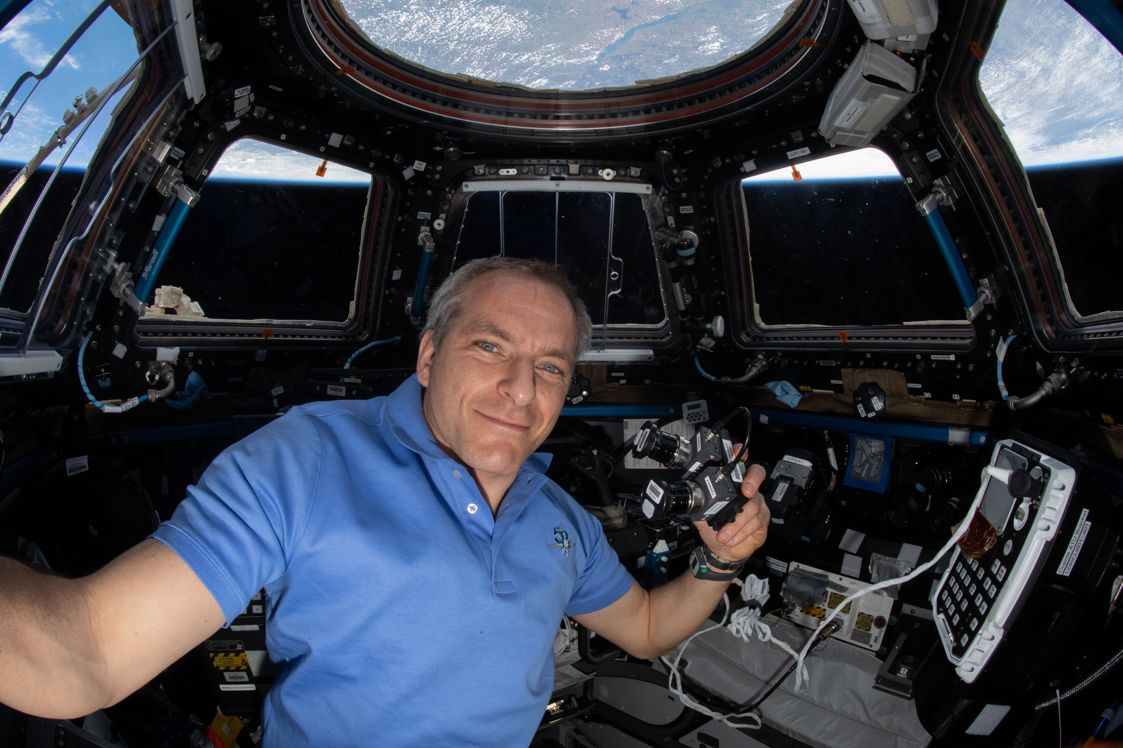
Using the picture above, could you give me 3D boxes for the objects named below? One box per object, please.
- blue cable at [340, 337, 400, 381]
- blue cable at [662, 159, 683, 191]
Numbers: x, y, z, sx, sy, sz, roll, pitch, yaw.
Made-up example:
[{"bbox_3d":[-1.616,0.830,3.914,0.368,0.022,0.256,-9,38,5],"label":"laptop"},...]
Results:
[{"bbox_3d":[-0.510,-0.041,1.335,0.050,0.126,0.190,2,3,42],"label":"blue cable"},{"bbox_3d":[0.247,-0.444,1.109,0.049,0.077,0.032,1,3,12],"label":"blue cable"}]

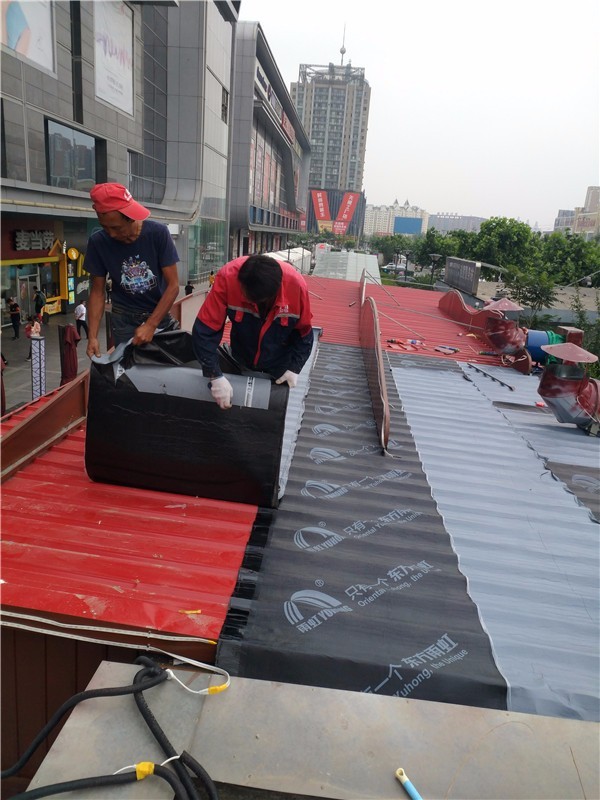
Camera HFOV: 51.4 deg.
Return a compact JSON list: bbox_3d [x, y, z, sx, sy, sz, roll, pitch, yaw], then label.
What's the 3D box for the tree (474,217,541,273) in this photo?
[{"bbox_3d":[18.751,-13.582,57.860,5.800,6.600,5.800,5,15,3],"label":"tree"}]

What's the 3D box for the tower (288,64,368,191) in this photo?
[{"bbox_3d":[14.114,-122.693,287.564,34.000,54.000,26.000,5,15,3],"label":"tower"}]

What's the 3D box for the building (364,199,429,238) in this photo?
[{"bbox_3d":[111.539,-212.768,739.486,74.000,46.000,28.000,5,15,3],"label":"building"}]

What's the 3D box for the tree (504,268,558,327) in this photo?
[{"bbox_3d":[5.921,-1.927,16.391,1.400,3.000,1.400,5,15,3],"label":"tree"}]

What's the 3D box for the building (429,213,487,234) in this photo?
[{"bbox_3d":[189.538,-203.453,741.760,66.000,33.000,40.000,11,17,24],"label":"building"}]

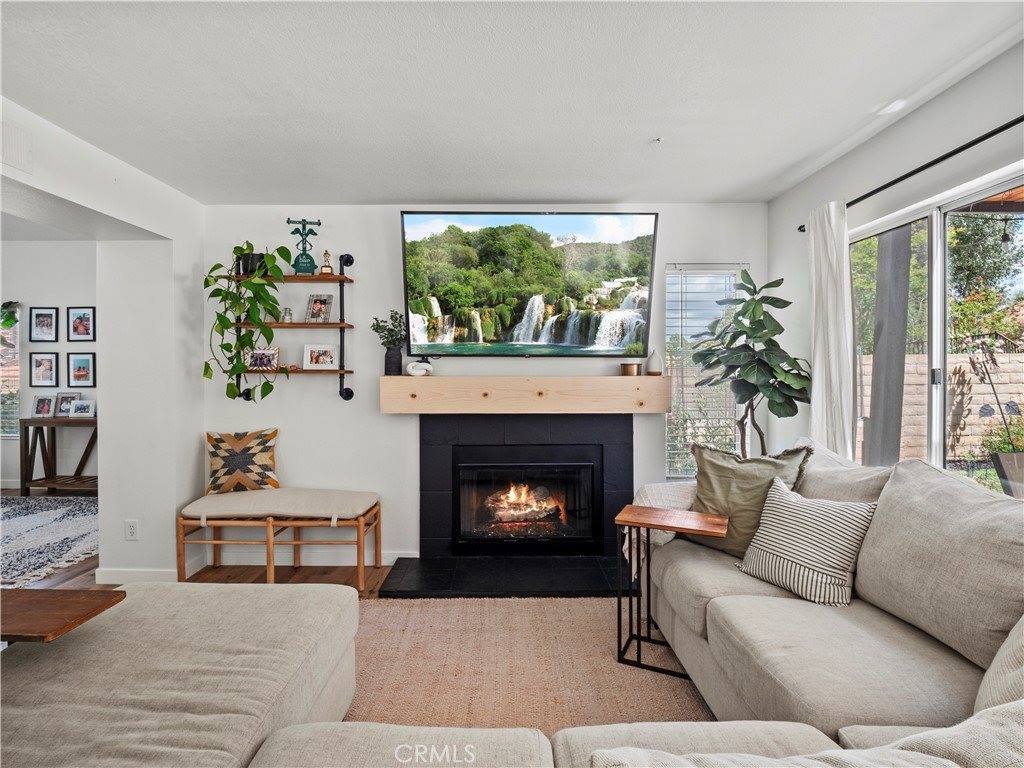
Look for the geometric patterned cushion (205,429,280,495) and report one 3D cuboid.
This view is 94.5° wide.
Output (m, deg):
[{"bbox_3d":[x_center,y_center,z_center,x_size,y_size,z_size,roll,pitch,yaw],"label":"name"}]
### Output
[{"bbox_3d":[-1.719,0.496,3.030,0.430,0.420,0.130,0,-11,-14],"label":"geometric patterned cushion"}]

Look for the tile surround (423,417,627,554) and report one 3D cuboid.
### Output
[{"bbox_3d":[0.095,0.677,3.150,1.430,0.970,0.060,0,1,0],"label":"tile surround"}]

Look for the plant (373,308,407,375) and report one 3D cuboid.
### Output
[{"bbox_3d":[-0.785,-0.268,3.060,0.230,0.430,0.190,0,1,0],"label":"plant"}]

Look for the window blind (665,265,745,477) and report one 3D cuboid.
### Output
[{"bbox_3d":[1.314,-0.084,3.190,0.550,1.440,0.060,0,1,0],"label":"window blind"}]

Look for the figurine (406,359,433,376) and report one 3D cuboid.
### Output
[{"bbox_3d":[-0.593,-0.097,3.050,0.165,0.088,0.075,0,1,0],"label":"figurine"}]

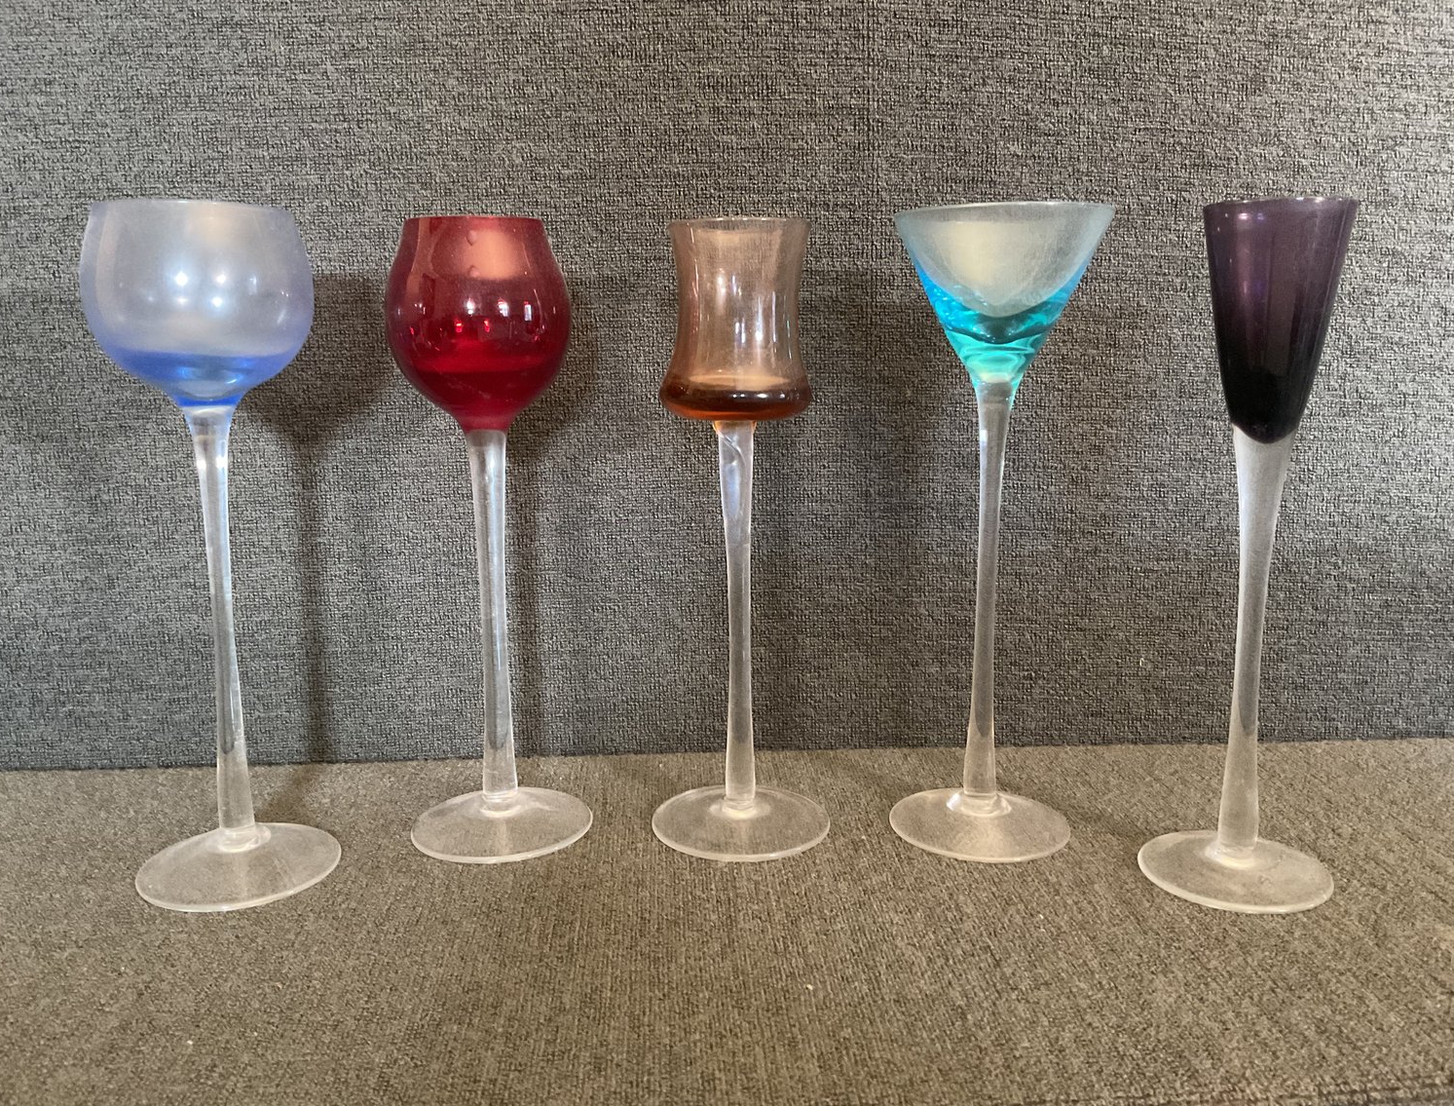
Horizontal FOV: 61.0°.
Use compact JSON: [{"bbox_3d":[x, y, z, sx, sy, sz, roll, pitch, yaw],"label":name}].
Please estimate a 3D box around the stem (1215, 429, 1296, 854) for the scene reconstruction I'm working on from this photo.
[{"bbox_3d":[0.168,0.031,0.396,0.020,0.138,0.020,0,11,0],"label":"stem"}]

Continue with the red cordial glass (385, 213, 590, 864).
[{"bbox_3d":[-0.080,-0.005,0.419,0.063,0.207,0.063,0,11,0],"label":"red cordial glass"}]

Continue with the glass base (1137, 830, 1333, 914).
[{"bbox_3d":[0.168,0.101,0.409,0.061,0.009,0.061,0,11,0],"label":"glass base"}]

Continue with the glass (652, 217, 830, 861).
[{"bbox_3d":[0.005,-0.005,0.419,0.062,0.206,0.062,0,11,0],"label":"glass"}]

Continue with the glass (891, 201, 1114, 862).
[{"bbox_3d":[0.089,-0.007,0.418,0.071,0.211,0.071,0,11,0],"label":"glass"}]

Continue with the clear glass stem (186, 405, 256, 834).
[{"bbox_3d":[-0.160,0.024,0.392,0.017,0.140,0.017,0,11,0],"label":"clear glass stem"}]

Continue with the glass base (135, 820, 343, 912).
[{"bbox_3d":[-0.160,0.099,0.406,0.062,0.009,0.062,0,11,0],"label":"glass base"}]

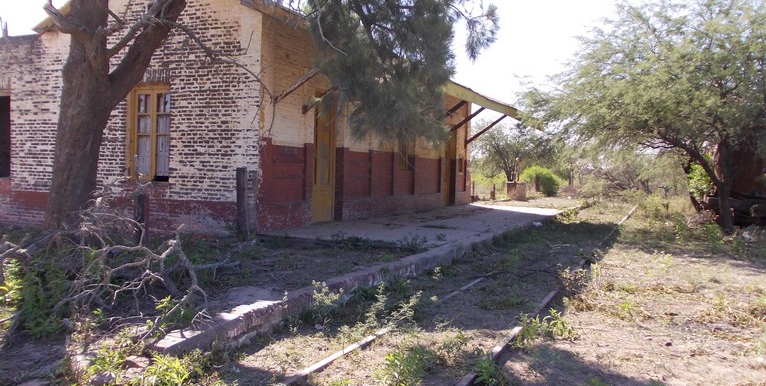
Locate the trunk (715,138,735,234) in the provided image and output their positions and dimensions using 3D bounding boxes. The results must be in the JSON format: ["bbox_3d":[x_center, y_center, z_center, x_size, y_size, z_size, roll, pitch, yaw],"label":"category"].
[{"bbox_3d":[9.483,-0.153,17.200,0.500,2.600,0.500,1,2,0],"label":"trunk"}]

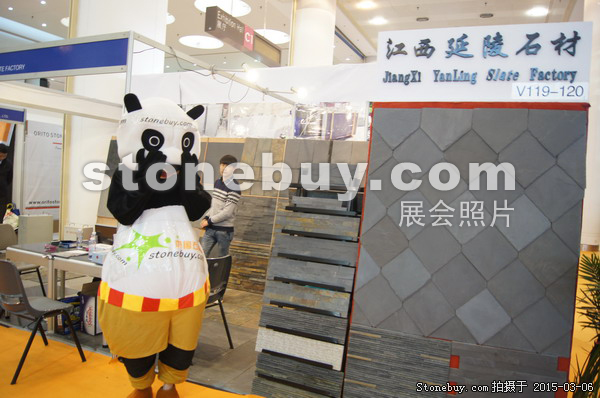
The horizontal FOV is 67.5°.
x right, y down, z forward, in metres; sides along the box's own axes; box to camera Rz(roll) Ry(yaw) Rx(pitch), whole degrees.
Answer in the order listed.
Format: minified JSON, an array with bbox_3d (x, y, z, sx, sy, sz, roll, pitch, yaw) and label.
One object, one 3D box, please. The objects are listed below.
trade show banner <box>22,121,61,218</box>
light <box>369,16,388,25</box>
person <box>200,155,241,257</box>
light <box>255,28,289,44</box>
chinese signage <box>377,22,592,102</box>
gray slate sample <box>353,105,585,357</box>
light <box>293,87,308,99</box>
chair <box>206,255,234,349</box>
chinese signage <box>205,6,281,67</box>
[{"bbox_3d":[-5.007,-0.508,8.964,0.030,1.880,0.980,4,2,25],"label":"trade show banner"},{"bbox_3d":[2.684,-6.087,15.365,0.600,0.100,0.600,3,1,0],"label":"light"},{"bbox_3d":[-0.839,0.415,4.728,0.330,1.720,0.460,3,2,-37],"label":"person"},{"bbox_3d":[-1.292,-6.550,18.145,1.800,0.120,1.800,3,1,0],"label":"light"},{"bbox_3d":[1.080,-0.813,2.729,1.210,0.453,0.050,3,2,16],"label":"chinese signage"},{"bbox_3d":[0.963,0.140,2.658,1.190,1.358,0.040,4,-3,19],"label":"gray slate sample"},{"bbox_3d":[0.006,-1.244,5.250,0.180,0.140,0.160,2,2,-37],"label":"light"},{"bbox_3d":[-0.892,0.856,3.787,0.550,0.800,0.510,4,2,34],"label":"chair"},{"bbox_3d":[-1.375,-4.189,11.959,0.273,0.556,3.290,4,2,25],"label":"chinese signage"}]

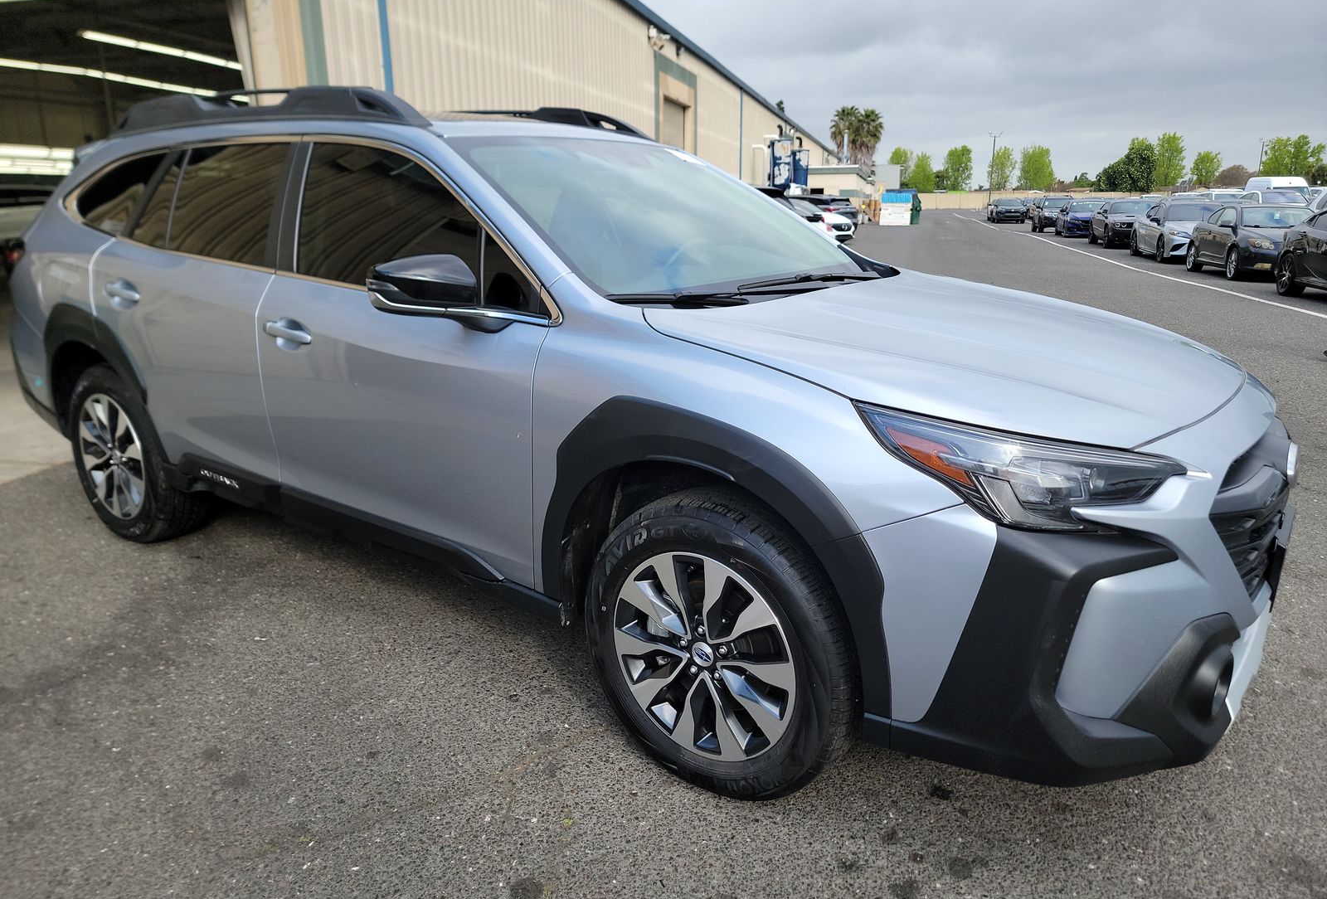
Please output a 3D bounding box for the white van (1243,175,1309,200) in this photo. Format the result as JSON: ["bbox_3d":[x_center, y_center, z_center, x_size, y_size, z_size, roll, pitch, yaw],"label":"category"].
[{"bbox_3d":[36.033,-14.528,54.014,2.030,2.720,5.900,4,16,15],"label":"white van"}]

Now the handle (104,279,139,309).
[{"bbox_3d":[-1.887,-0.551,3.241,0.218,0.085,0.056,16,22,32],"label":"handle"}]

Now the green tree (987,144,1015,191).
[{"bbox_3d":[49.589,-39.990,135.000,4.110,9.650,4.110,4,16,13],"label":"green tree"}]

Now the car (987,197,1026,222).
[{"bbox_3d":[23.974,-16.575,63.696,1.855,1.690,4.600,3,15,13],"label":"car"}]

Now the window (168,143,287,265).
[{"bbox_3d":[-1.457,-0.831,3.090,0.635,0.400,0.050,12,-1,33],"label":"window"}]

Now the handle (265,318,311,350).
[{"bbox_3d":[-1.099,-0.345,2.725,0.218,0.085,0.056,16,22,32],"label":"handle"}]

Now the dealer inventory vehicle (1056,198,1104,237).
[{"bbox_3d":[17.299,-9.449,37.569,1.860,1.450,4.880,5,16,15],"label":"dealer inventory vehicle"}]

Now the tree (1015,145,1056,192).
[{"bbox_3d":[54.608,-39.990,135.000,5.460,9.650,5.460,4,16,13],"label":"tree"}]

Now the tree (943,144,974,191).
[{"bbox_3d":[52.187,-48.303,163.083,5.200,11.050,5.200,0,15,0],"label":"tree"}]

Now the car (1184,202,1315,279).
[{"bbox_3d":[11.966,-4.192,18.428,1.755,1.415,4.420,4,16,14],"label":"car"}]

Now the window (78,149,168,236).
[{"bbox_3d":[-2.054,-0.950,3.440,0.580,0.330,0.070,11,-7,38],"label":"window"}]

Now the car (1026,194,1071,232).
[{"bbox_3d":[19.022,-11.372,44.374,1.800,1.730,4.600,4,16,15],"label":"car"}]

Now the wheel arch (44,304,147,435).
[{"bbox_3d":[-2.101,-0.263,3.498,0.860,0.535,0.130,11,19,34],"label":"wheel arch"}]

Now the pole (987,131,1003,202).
[{"bbox_3d":[34.929,-29.324,97.760,1.400,8.510,0.400,0,15,0],"label":"pole"}]

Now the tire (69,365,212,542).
[{"bbox_3d":[-2.101,0.007,3.679,0.725,0.725,0.235,12,18,33],"label":"tire"}]

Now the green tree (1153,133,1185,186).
[{"bbox_3d":[90.496,-49.902,164.750,5.300,13.080,5.300,0,15,0],"label":"green tree"}]

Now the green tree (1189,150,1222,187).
[{"bbox_3d":[79.555,-39.610,135.000,4.720,8.860,4.720,4,16,13],"label":"green tree"}]

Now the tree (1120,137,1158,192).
[{"bbox_3d":[61.994,-36.010,120.000,5.110,9.860,5.110,4,16,13],"label":"tree"}]

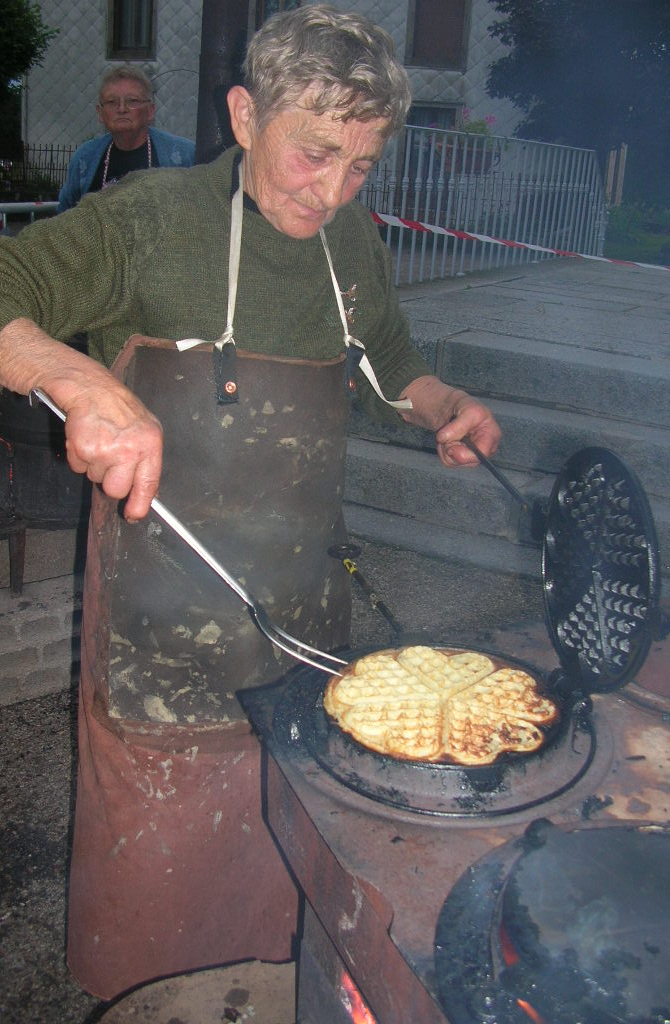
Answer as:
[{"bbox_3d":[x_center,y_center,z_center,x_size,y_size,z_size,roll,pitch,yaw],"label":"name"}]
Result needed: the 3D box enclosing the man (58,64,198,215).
[{"bbox_3d":[-0.752,-0.692,3.679,0.540,1.650,0.360,5,18,-2],"label":"man"}]

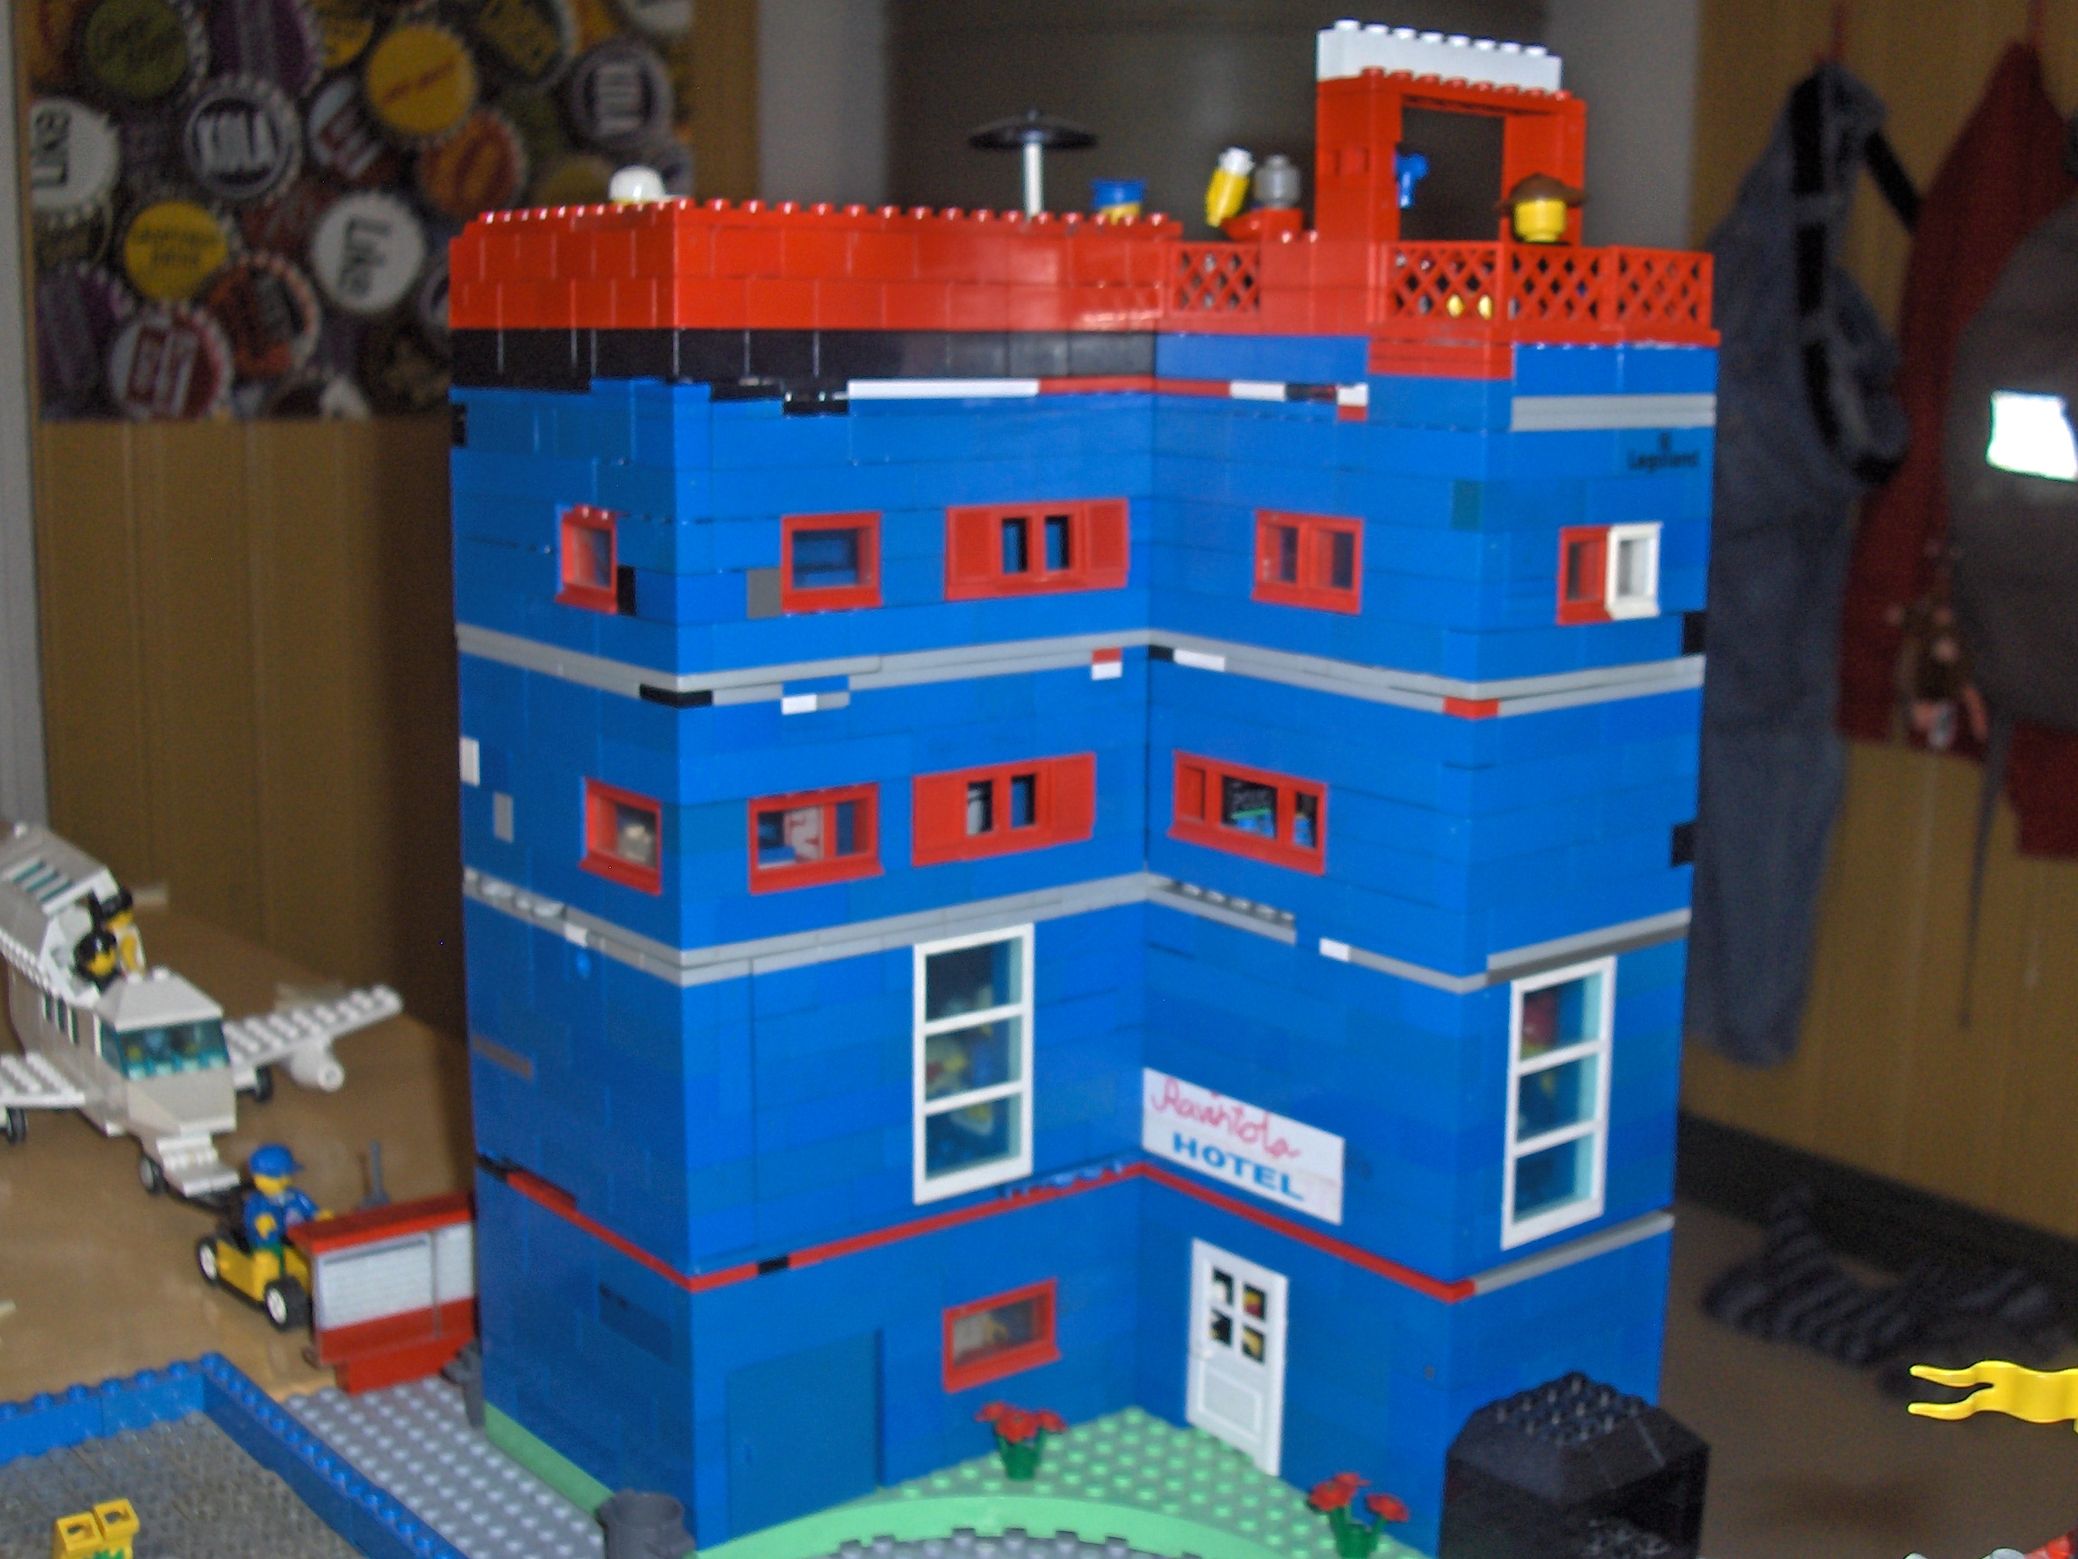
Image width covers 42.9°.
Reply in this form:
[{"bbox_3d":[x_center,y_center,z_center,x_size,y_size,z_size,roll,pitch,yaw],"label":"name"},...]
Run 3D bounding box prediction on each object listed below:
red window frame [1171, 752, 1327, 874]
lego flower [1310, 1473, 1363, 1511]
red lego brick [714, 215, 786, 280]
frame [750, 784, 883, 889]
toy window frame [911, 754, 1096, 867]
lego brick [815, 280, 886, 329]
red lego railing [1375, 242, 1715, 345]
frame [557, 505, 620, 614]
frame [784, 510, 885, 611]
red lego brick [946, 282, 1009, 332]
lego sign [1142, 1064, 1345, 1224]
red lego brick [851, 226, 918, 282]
[{"bbox_3d":[0.047,0.007,0.568,0.009,0.019,0.048,-8,14,-37],"label":"red window frame"},{"bbox_3d":[0.061,0.147,0.543,0.010,0.005,0.010,-8,14,-37],"label":"lego flower"},{"bbox_3d":[-0.058,-0.102,0.510,0.016,0.011,0.008,-8,14,-38],"label":"red lego brick"},{"bbox_3d":[-0.047,0.011,0.541,0.032,0.020,0.009,-8,14,-38],"label":"frame"},{"bbox_3d":[-0.009,0.006,0.569,0.049,0.019,0.009,-8,14,-37],"label":"toy window frame"},{"bbox_3d":[-0.040,-0.095,0.526,0.016,0.010,0.008,-8,14,-38],"label":"lego brick"},{"bbox_3d":[0.103,-0.098,0.533,0.071,0.019,0.032,-8,14,-38],"label":"red lego railing"},{"bbox_3d":[-0.089,-0.045,0.538,0.009,0.020,0.024,-8,14,-38],"label":"frame"},{"bbox_3d":[-0.043,-0.044,0.531,0.024,0.019,0.009,-8,14,-37],"label":"frame"},{"bbox_3d":[-0.015,-0.098,0.544,0.016,0.010,0.008,-8,14,-37],"label":"red lego brick"},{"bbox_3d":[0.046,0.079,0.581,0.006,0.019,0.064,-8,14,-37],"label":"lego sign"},{"bbox_3d":[-0.033,-0.105,0.528,0.016,0.010,0.008,-8,14,-37],"label":"red lego brick"}]

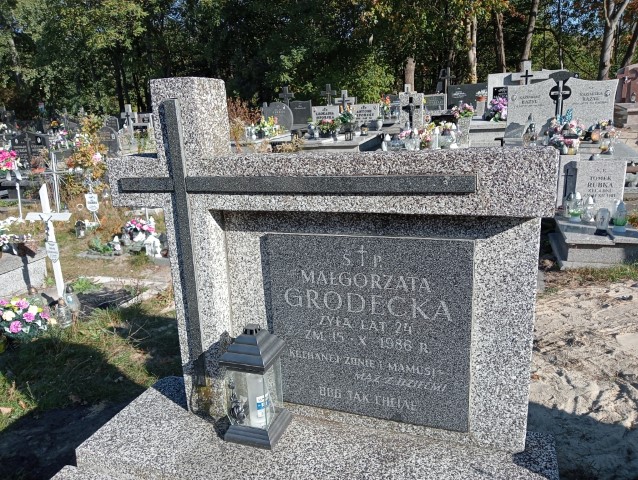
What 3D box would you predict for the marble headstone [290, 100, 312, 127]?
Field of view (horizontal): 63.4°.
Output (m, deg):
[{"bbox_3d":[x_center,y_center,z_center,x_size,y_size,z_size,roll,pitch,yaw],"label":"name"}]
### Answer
[{"bbox_3d":[-0.443,-3.183,13.046,0.553,0.610,0.100,2,15,19],"label":"marble headstone"}]

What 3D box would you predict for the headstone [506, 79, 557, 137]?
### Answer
[{"bbox_3d":[3.159,-1.950,7.762,0.680,0.820,0.100,3,16,21],"label":"headstone"}]

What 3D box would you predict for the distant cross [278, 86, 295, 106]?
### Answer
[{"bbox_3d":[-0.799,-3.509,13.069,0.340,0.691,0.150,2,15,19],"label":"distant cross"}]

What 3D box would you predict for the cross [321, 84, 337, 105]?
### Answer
[{"bbox_3d":[0.247,-3.452,12.581,0.390,0.620,0.100,1,16,15],"label":"cross"}]

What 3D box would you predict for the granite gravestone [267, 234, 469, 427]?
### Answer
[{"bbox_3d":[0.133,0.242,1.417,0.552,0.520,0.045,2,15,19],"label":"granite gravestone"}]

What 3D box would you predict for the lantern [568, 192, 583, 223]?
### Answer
[{"bbox_3d":[2.045,-0.258,4.093,0.090,0.228,0.090,2,16,20],"label":"lantern"}]

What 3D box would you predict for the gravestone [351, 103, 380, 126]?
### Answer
[{"bbox_3d":[0.935,-2.470,10.246,0.568,0.422,0.100,2,15,19],"label":"gravestone"}]

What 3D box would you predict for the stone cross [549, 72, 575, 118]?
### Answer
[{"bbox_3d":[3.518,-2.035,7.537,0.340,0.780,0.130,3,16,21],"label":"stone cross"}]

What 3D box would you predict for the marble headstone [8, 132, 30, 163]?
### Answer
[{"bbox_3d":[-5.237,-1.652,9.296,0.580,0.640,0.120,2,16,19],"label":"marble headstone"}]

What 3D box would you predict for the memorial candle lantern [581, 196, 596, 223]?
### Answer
[{"bbox_3d":[2.313,-0.262,4.434,0.105,0.218,0.105,2,15,19],"label":"memorial candle lantern"}]

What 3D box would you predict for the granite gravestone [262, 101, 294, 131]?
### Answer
[{"bbox_3d":[-0.862,-2.642,11.046,0.730,0.620,0.100,2,15,19],"label":"granite gravestone"}]

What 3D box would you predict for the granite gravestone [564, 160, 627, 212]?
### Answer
[{"bbox_3d":[2.515,-0.475,4.657,0.418,0.476,0.080,2,15,19],"label":"granite gravestone"}]

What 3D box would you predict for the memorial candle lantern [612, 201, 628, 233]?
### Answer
[{"bbox_3d":[2.183,-0.171,3.733,0.097,0.234,0.097,2,16,20],"label":"memorial candle lantern"}]

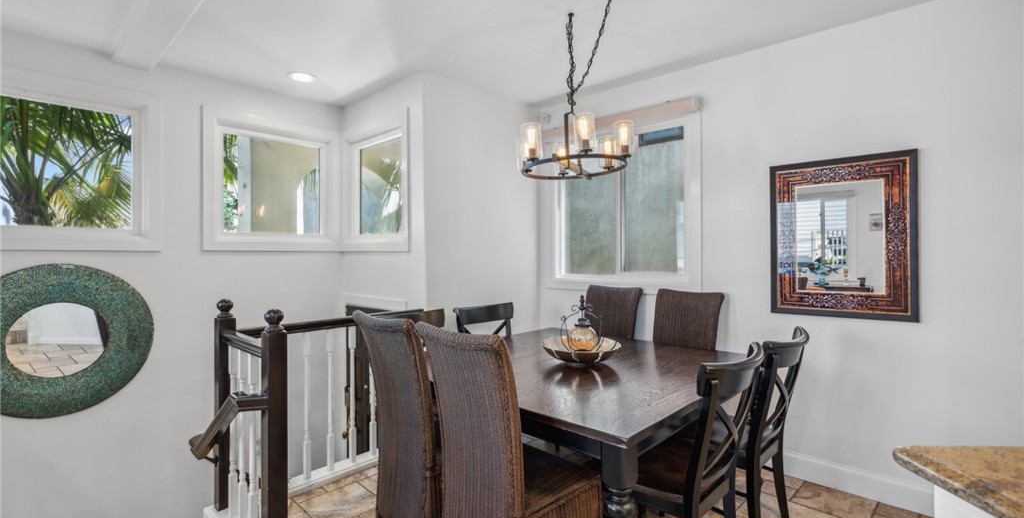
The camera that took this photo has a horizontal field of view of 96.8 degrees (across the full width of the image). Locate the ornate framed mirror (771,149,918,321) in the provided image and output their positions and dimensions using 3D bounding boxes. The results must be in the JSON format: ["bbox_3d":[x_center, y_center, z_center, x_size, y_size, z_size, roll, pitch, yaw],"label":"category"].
[{"bbox_3d":[1.781,-0.113,2.478,0.653,0.860,0.030,0,0,45],"label":"ornate framed mirror"}]

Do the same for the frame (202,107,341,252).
[{"bbox_3d":[-1.996,-0.619,3.878,0.100,1.124,1.096,0,0,44],"label":"frame"}]

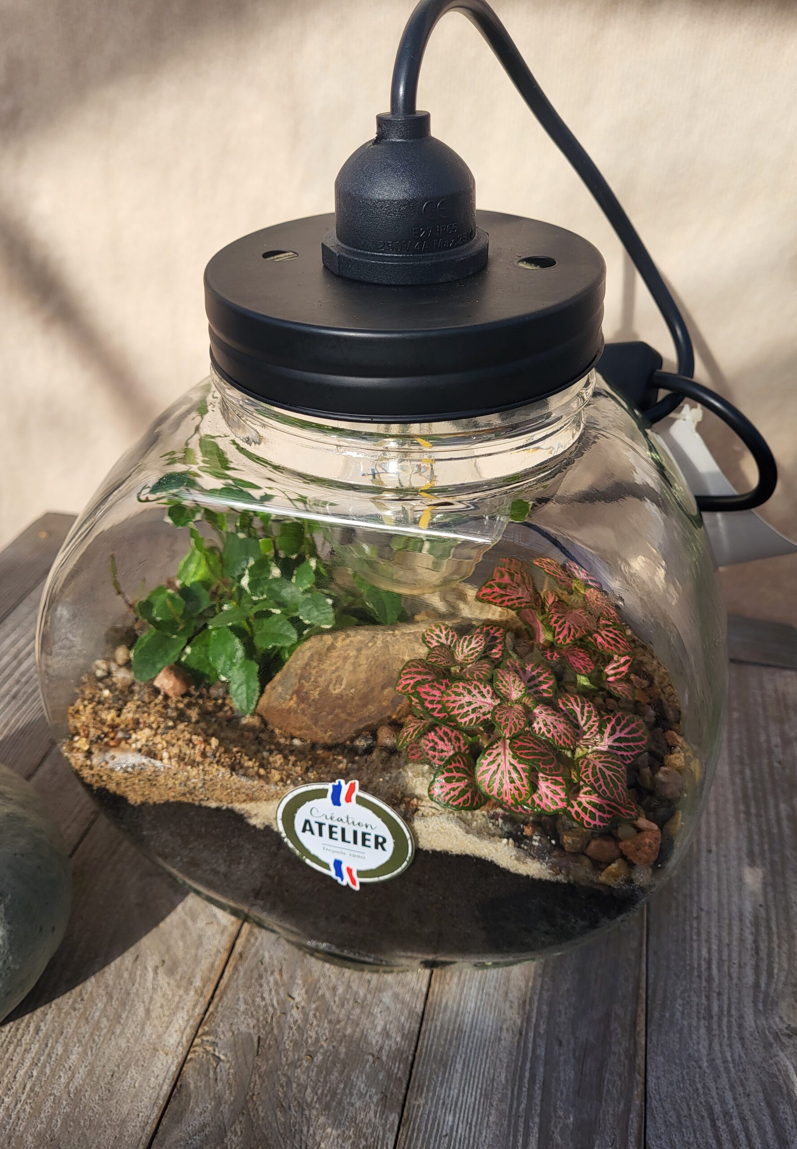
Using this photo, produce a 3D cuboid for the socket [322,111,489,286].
[{"bbox_3d":[0.002,-0.111,0.252,0.050,0.040,0.050,0,36,0],"label":"socket"}]

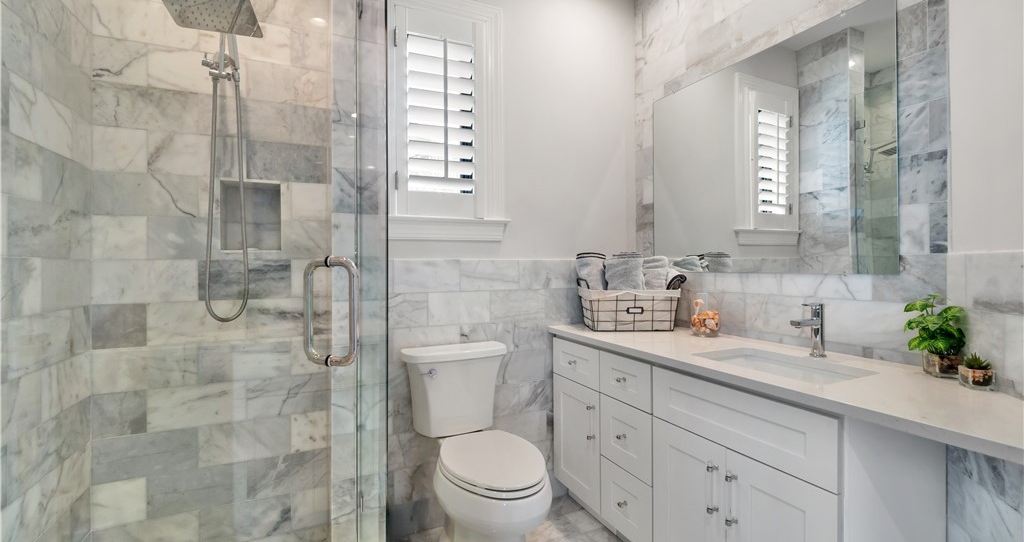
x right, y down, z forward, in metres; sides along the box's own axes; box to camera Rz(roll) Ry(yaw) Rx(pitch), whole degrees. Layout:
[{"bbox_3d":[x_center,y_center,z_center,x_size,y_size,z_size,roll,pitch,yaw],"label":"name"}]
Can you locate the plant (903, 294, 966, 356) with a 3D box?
[{"bbox_3d":[1.182,0.153,1.154,0.115,0.160,0.118,0,1,-25],"label":"plant"}]

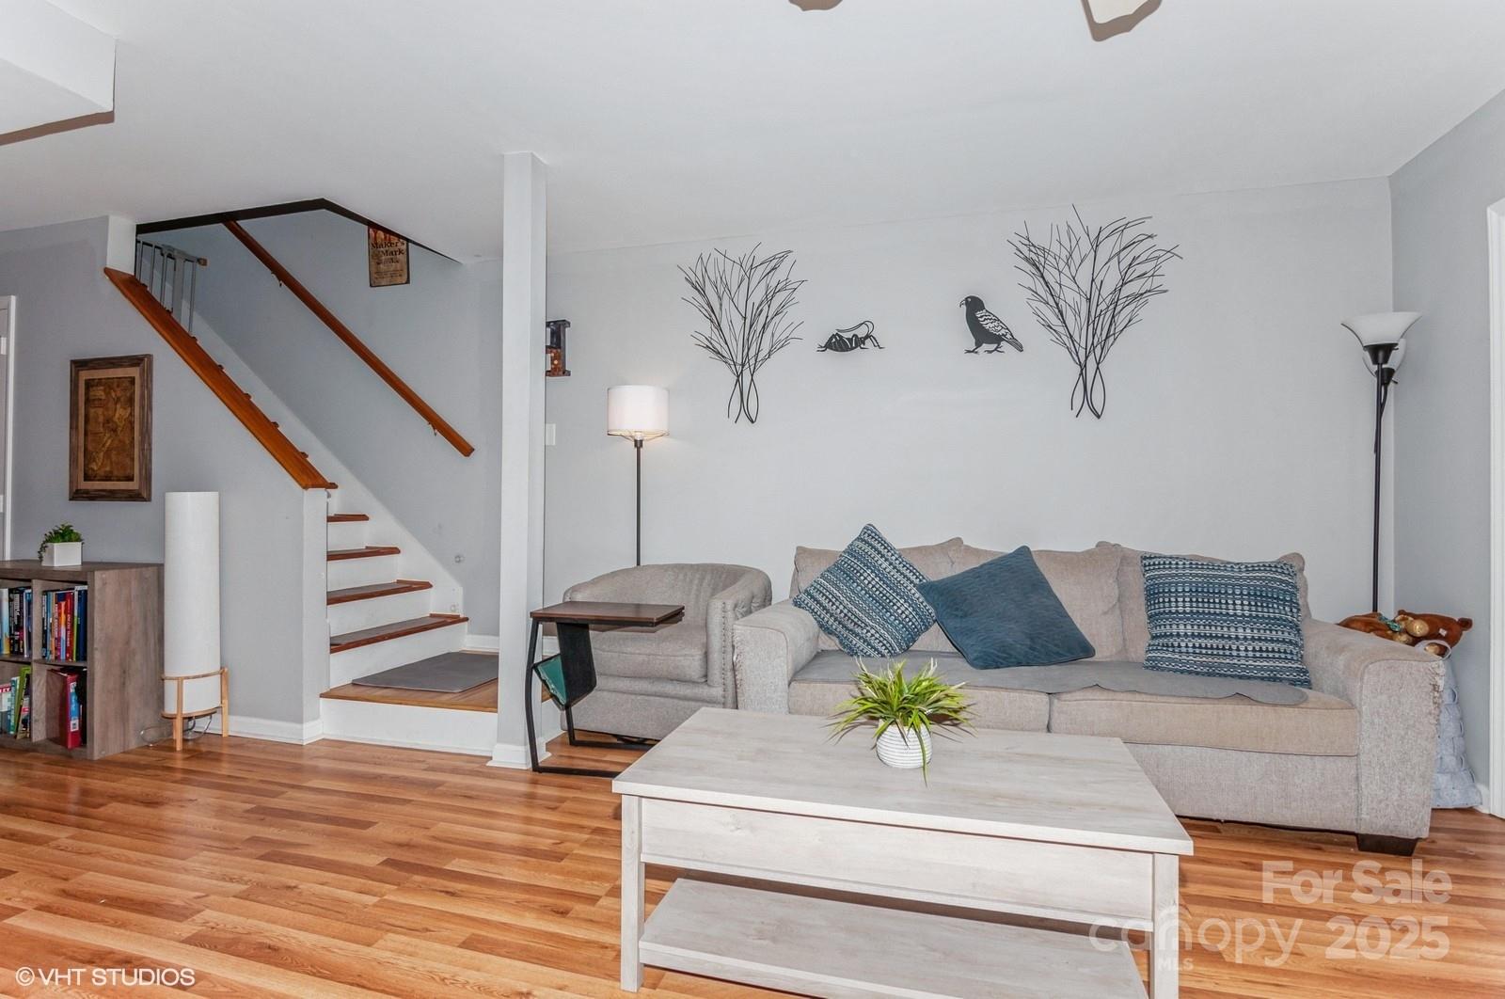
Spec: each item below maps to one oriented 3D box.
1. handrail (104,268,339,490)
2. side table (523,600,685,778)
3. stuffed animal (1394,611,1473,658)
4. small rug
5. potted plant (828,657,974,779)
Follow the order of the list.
[{"bbox_3d":[-2.503,-0.578,3.308,1.596,0.030,0.130,42,9,11],"label":"handrail"},{"bbox_3d":[-0.581,0.751,2.865,0.554,0.627,0.350,0,0,15],"label":"side table"},{"bbox_3d":[2.437,0.488,2.551,0.240,0.180,0.200,0,-1,35],"label":"stuffed animal"},{"bbox_3d":[-1.497,0.860,3.581,0.610,0.012,0.750,0,-1,14],"label":"small rug"},{"bbox_3d":[0.341,0.488,1.641,0.298,0.235,0.282,0,0,15],"label":"potted plant"}]

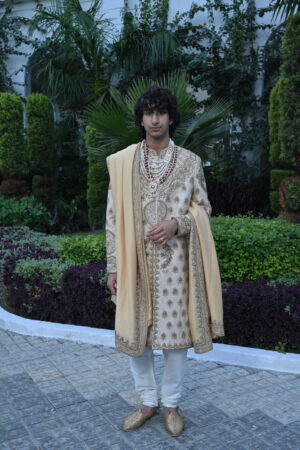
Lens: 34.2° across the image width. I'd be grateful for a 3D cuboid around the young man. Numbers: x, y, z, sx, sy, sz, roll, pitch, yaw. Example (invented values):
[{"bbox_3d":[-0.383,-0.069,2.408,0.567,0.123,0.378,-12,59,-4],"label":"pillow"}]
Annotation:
[{"bbox_3d":[0.081,0.205,2.544,0.615,1.807,0.420,1,7,2],"label":"young man"}]

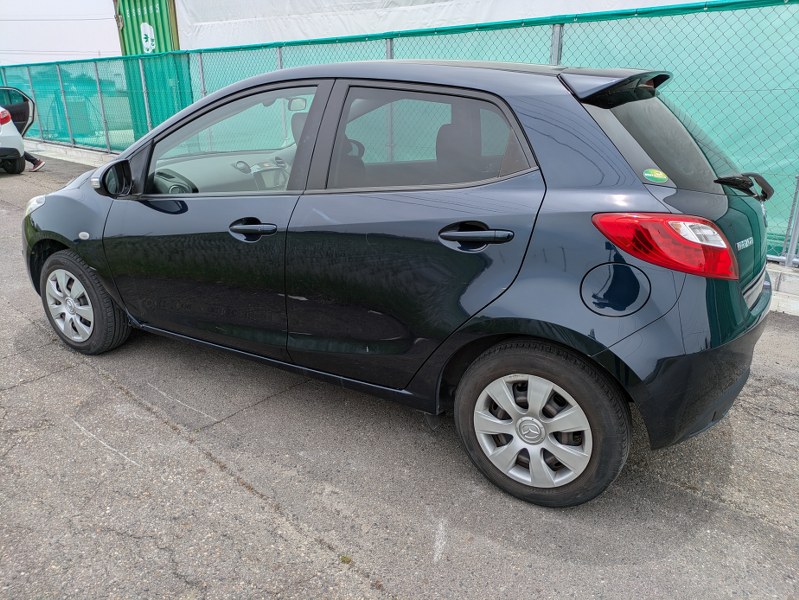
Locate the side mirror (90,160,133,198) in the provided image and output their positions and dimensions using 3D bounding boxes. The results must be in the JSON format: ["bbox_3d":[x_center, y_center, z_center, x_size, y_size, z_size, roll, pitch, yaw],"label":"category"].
[{"bbox_3d":[-1.236,-0.515,2.477,0.135,0.170,0.190,10,21,29],"label":"side mirror"}]

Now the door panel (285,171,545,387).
[{"bbox_3d":[0.014,-0.064,1.978,0.970,0.790,0.160,10,21,29],"label":"door panel"}]

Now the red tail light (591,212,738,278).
[{"bbox_3d":[0.736,-0.151,1.592,0.385,0.175,0.220,10,21,29],"label":"red tail light"}]

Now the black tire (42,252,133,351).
[{"bbox_3d":[-1.704,0.011,3.085,0.583,0.583,0.185,10,20,27],"label":"black tire"}]

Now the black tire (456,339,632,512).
[{"bbox_3d":[0.450,0.399,1.899,0.583,0.583,0.185,10,21,29],"label":"black tire"}]

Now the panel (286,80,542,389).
[{"bbox_3d":[0.039,-0.207,1.971,0.970,1.065,0.250,10,21,29],"label":"panel"}]

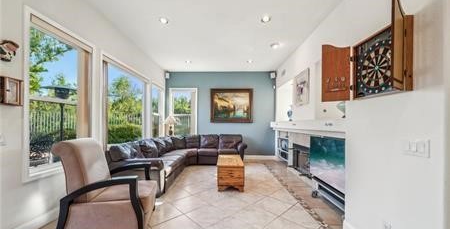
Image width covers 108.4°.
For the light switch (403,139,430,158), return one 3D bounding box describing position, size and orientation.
[{"bbox_3d":[1.357,0.246,1.159,0.012,0.120,0.165,0,-2,1],"label":"light switch"}]

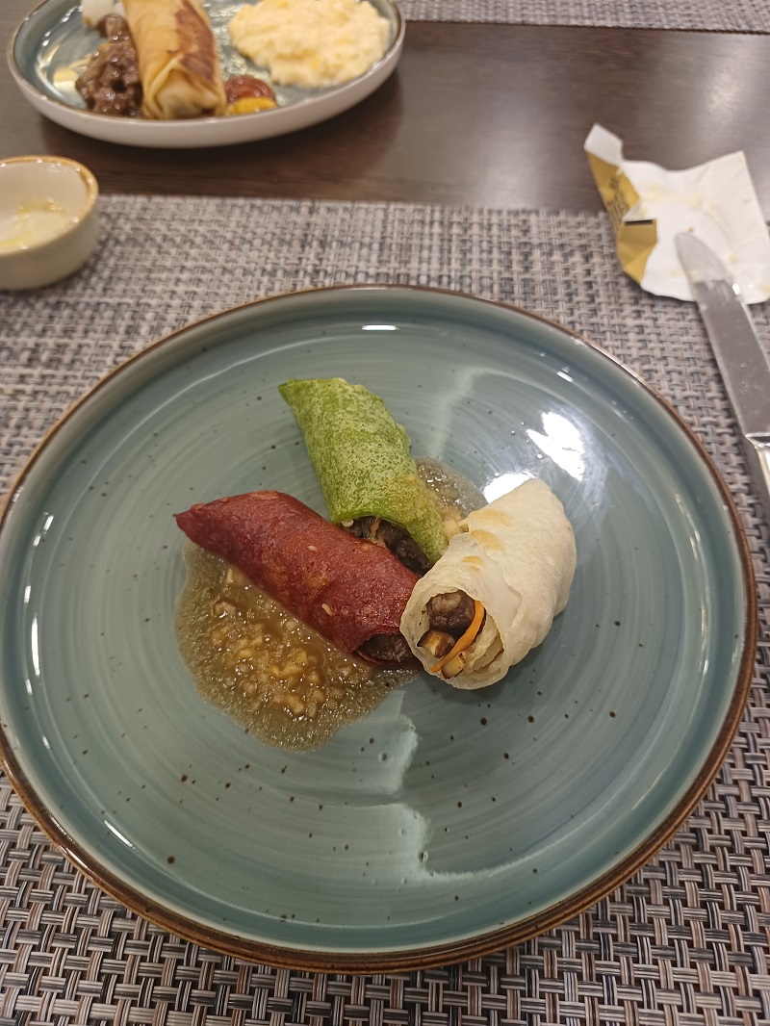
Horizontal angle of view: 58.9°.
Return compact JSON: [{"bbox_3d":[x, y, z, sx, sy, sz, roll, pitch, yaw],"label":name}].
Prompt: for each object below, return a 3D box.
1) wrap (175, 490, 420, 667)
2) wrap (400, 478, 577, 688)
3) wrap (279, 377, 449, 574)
[{"bbox_3d":[-0.024,0.015,0.209,0.082,0.026,0.030,32,62,20],"label":"wrap"},{"bbox_3d":[0.036,0.019,0.203,0.036,0.033,0.062,35,63,22],"label":"wrap"},{"bbox_3d":[-0.007,-0.016,0.229,0.033,0.028,0.082,-15,57,-10],"label":"wrap"}]

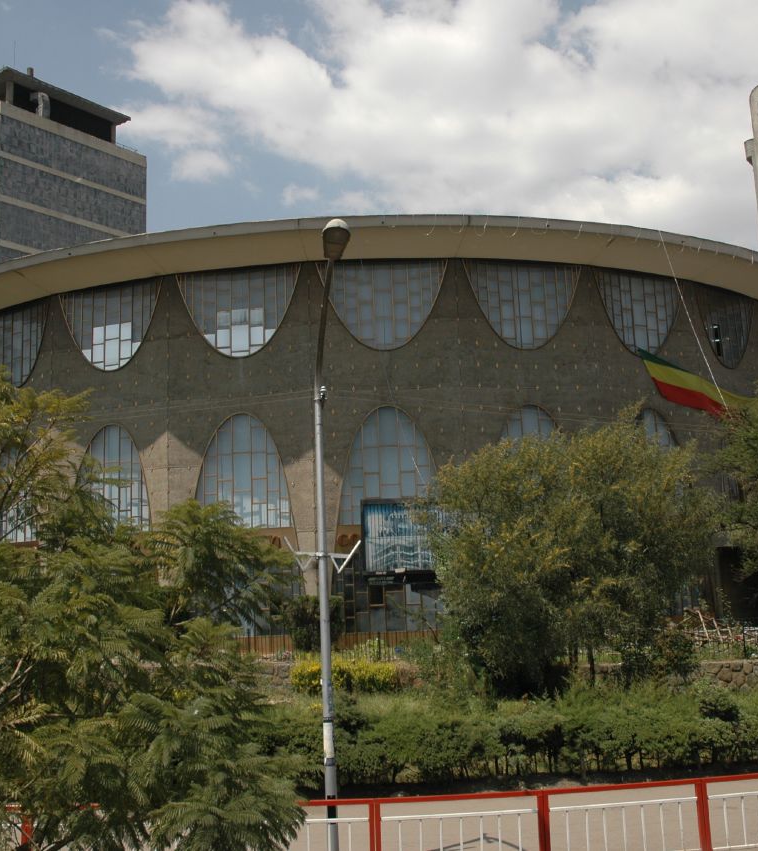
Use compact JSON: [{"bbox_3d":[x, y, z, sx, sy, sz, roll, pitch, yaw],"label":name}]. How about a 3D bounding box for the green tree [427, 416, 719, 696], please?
[{"bbox_3d":[4.911,3.262,24.258,7.370,7.050,6.800,-2,-9,0],"label":"green tree"}]

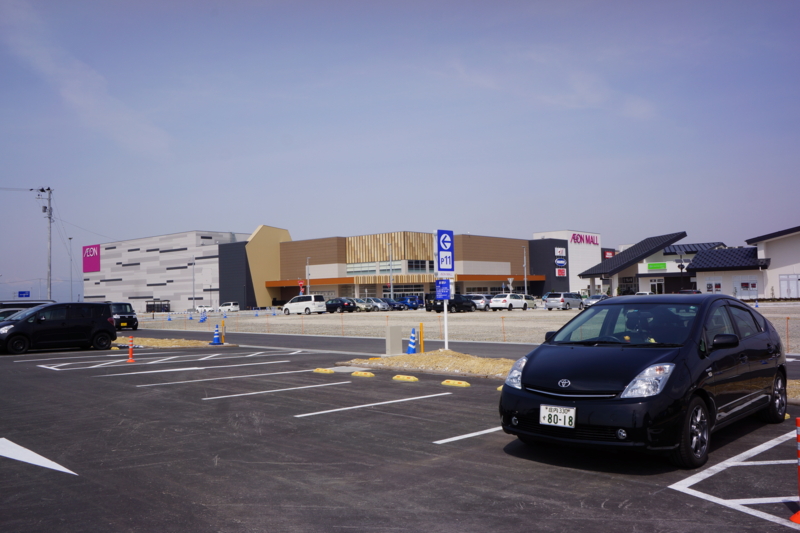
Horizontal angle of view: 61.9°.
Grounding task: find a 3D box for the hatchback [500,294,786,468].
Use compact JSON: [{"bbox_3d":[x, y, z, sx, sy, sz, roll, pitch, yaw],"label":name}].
[{"bbox_3d":[2.796,1.033,7.198,1.740,1.490,4.445,-4,-4,42],"label":"hatchback"}]

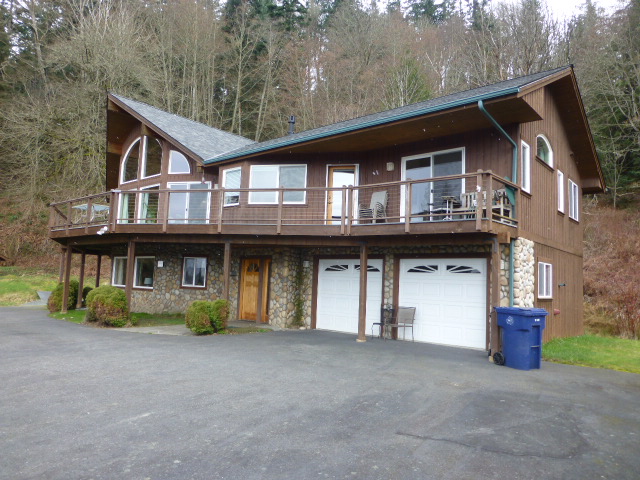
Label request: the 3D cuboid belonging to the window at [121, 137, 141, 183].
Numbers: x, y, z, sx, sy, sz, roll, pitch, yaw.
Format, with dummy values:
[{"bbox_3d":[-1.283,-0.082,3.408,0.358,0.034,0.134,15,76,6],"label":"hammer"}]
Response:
[{"bbox_3d":[-8.344,-3.458,19.624,1.600,1.880,0.120,-2,-7,41],"label":"window"}]

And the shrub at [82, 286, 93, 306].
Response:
[{"bbox_3d":[-11.021,2.695,21.149,0.750,0.930,0.750,5,-6,-27],"label":"shrub"}]

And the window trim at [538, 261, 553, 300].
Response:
[{"bbox_3d":[6.073,1.103,11.931,0.100,0.939,1.400,-2,-6,40],"label":"window trim"}]

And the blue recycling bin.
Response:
[{"bbox_3d":[3.999,1.949,8.847,0.700,1.120,0.820,6,-6,-35],"label":"blue recycling bin"}]

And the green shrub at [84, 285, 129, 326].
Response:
[{"bbox_3d":[-6.207,1.895,12.966,1.250,1.130,1.200,5,-5,-25],"label":"green shrub"}]

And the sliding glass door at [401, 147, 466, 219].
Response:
[{"bbox_3d":[2.950,-1.289,11.720,1.860,2.060,0.140,-2,-7,41],"label":"sliding glass door"}]

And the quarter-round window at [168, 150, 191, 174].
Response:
[{"bbox_3d":[-5.431,-3.020,17.258,0.938,0.945,0.100,1,-5,14],"label":"quarter-round window"}]

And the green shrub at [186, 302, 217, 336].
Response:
[{"bbox_3d":[-3.151,2.049,11.700,0.840,0.880,0.800,3,-5,-14],"label":"green shrub"}]

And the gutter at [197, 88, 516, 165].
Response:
[{"bbox_3d":[-0.051,-2.857,12.238,10.530,0.150,0.130,-2,-6,40],"label":"gutter"}]

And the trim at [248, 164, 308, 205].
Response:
[{"bbox_3d":[-1.304,-1.729,13.817,1.854,1.272,0.100,1,-5,11],"label":"trim"}]

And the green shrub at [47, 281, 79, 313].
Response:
[{"bbox_3d":[-10.347,2.275,17.900,1.170,1.220,1.150,5,-6,-29],"label":"green shrub"}]

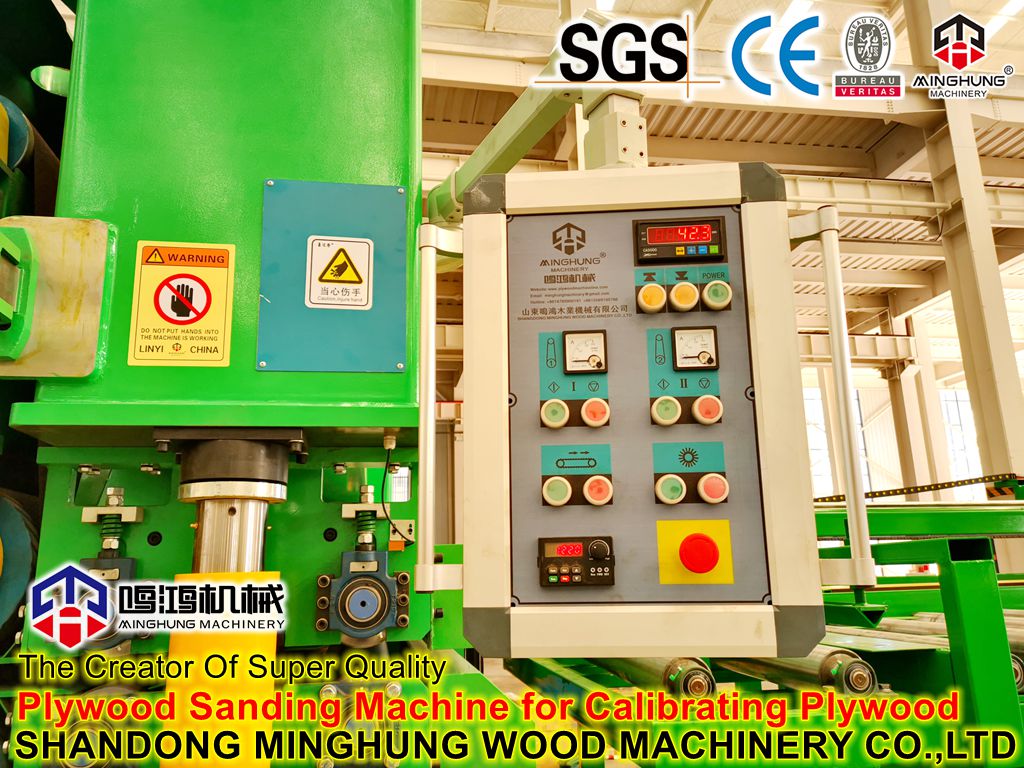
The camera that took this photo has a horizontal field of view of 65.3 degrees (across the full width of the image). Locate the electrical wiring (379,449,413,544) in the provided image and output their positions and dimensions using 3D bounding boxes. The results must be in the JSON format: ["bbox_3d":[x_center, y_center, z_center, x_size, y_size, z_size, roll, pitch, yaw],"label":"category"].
[{"bbox_3d":[-0.168,0.170,1.192,0.054,0.133,0.096,1,-12,-10],"label":"electrical wiring"}]

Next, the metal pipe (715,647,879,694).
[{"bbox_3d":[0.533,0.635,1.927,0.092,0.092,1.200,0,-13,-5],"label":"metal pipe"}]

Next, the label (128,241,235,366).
[{"bbox_3d":[-0.441,-0.108,1.073,0.127,0.173,0.002,1,-12,-10],"label":"label"}]

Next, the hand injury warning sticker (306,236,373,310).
[{"bbox_3d":[-0.241,-0.155,1.119,0.092,0.106,0.002,1,-12,-10],"label":"hand injury warning sticker"}]

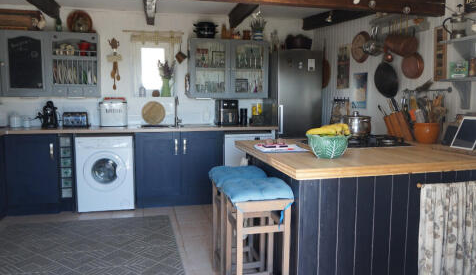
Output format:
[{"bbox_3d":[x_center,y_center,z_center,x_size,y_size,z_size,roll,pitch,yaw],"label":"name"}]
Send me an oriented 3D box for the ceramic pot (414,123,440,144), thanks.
[{"bbox_3d":[1.427,-0.028,2.693,0.175,0.148,0.175,0,5,0],"label":"ceramic pot"}]

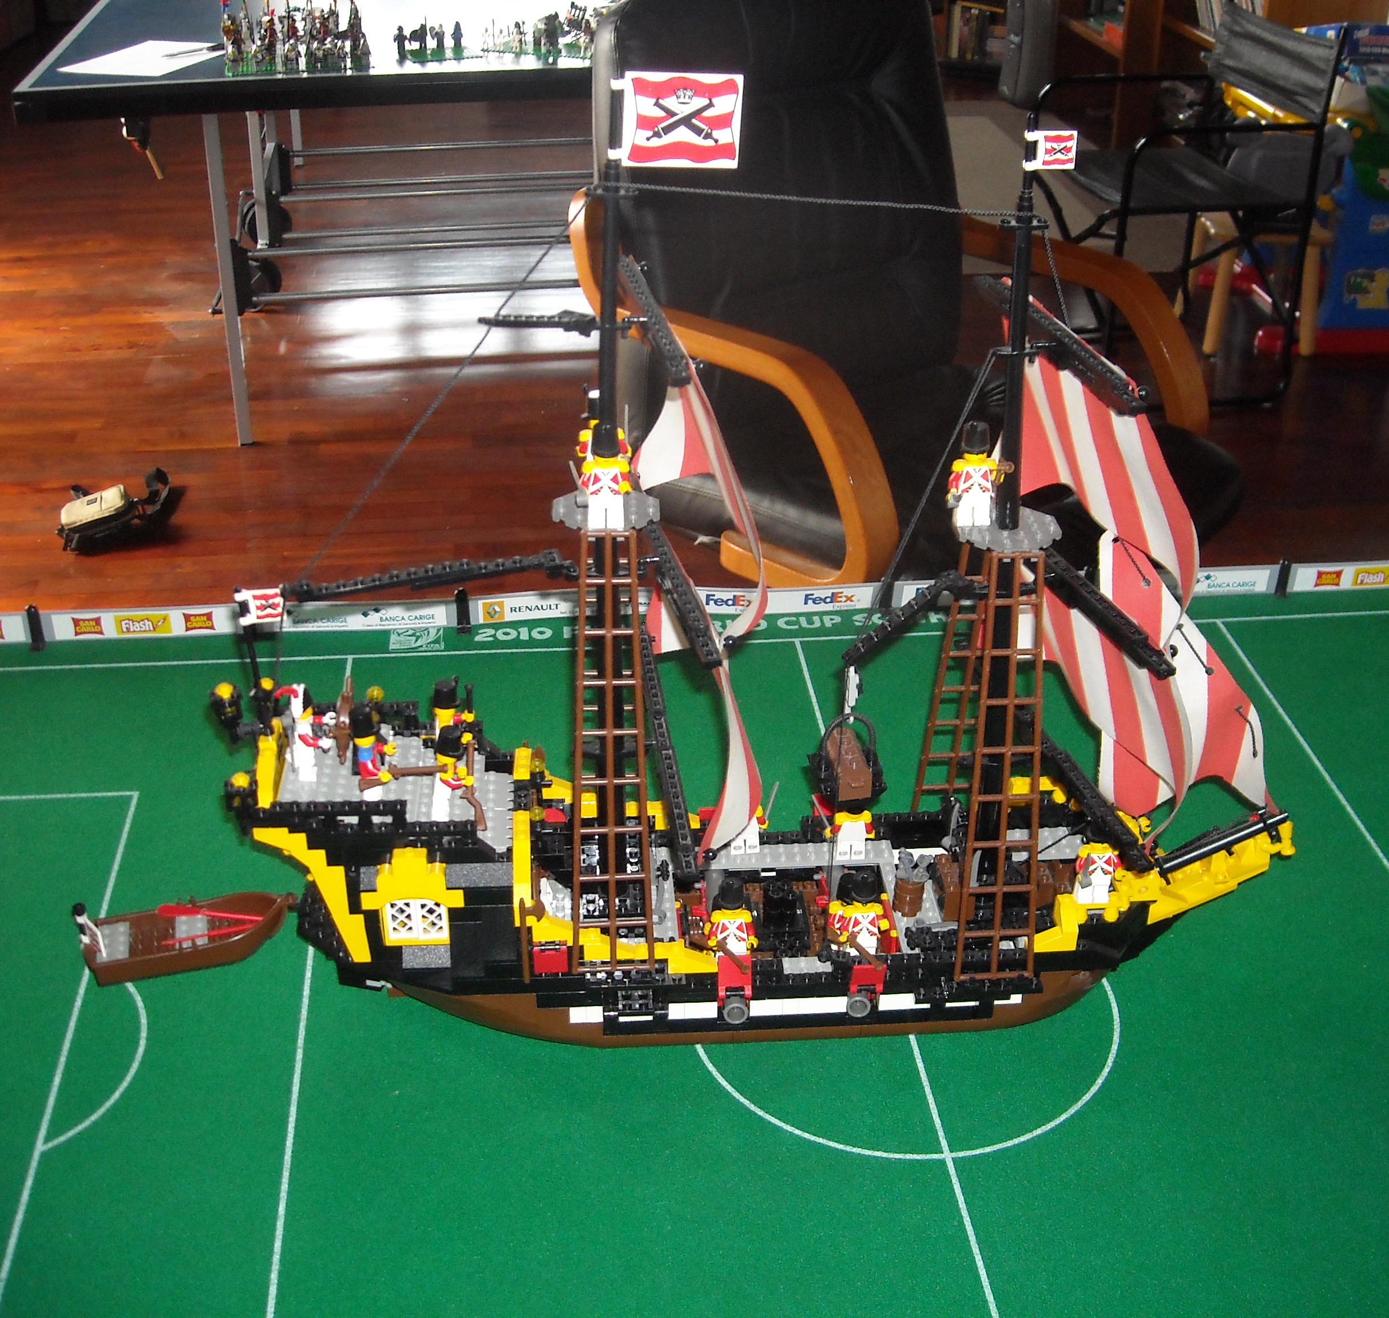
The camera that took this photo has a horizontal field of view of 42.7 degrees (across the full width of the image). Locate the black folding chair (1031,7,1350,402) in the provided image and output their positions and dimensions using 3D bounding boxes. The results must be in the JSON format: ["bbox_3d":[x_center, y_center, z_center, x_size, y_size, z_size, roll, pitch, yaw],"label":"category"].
[{"bbox_3d":[0.996,-0.967,3.752,0.450,0.780,0.495,-7,32,-12],"label":"black folding chair"}]

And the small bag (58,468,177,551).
[{"bbox_3d":[-1.002,-0.261,3.081,0.175,0.080,0.105,-20,55,-30],"label":"small bag"}]

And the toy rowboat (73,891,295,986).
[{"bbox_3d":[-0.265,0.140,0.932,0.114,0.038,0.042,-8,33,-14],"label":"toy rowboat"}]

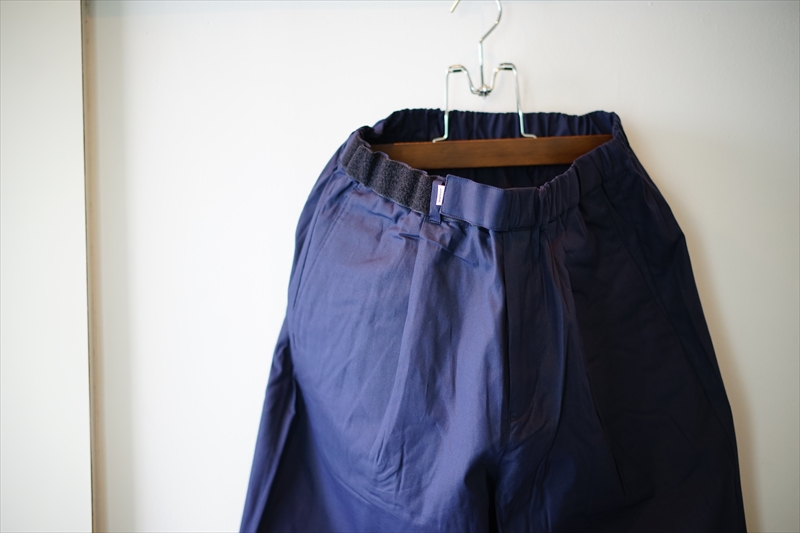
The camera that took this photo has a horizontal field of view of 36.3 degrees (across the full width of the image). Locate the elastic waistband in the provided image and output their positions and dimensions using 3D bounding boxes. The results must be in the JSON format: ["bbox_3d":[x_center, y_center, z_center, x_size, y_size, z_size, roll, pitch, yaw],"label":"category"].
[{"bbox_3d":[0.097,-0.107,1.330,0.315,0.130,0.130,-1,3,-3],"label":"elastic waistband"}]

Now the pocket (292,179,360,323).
[{"bbox_3d":[-0.081,-0.017,1.310,0.085,0.145,0.035,1,3,30],"label":"pocket"}]

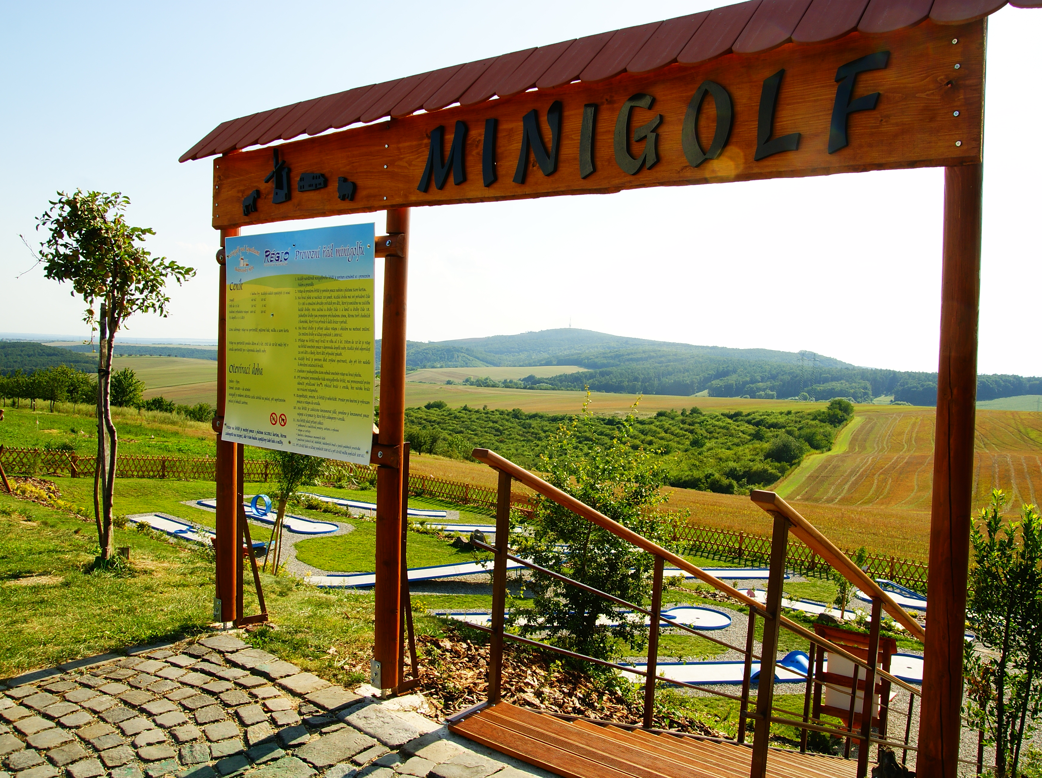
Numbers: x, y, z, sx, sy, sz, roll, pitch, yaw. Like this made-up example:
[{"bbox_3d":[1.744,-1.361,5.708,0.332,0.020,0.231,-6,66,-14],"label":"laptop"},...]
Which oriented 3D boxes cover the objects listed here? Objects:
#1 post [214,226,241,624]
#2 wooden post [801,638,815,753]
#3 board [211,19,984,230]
[{"bbox_3d":[-1.559,0.119,4.319,0.105,2.311,0.105,4,3,36],"label":"post"},{"bbox_3d":[2.543,2.740,7.207,0.043,1.029,0.043,4,3,36],"label":"wooden post"},{"bbox_3d":[-0.177,-0.909,3.190,3.520,0.375,0.055,4,3,36],"label":"board"}]

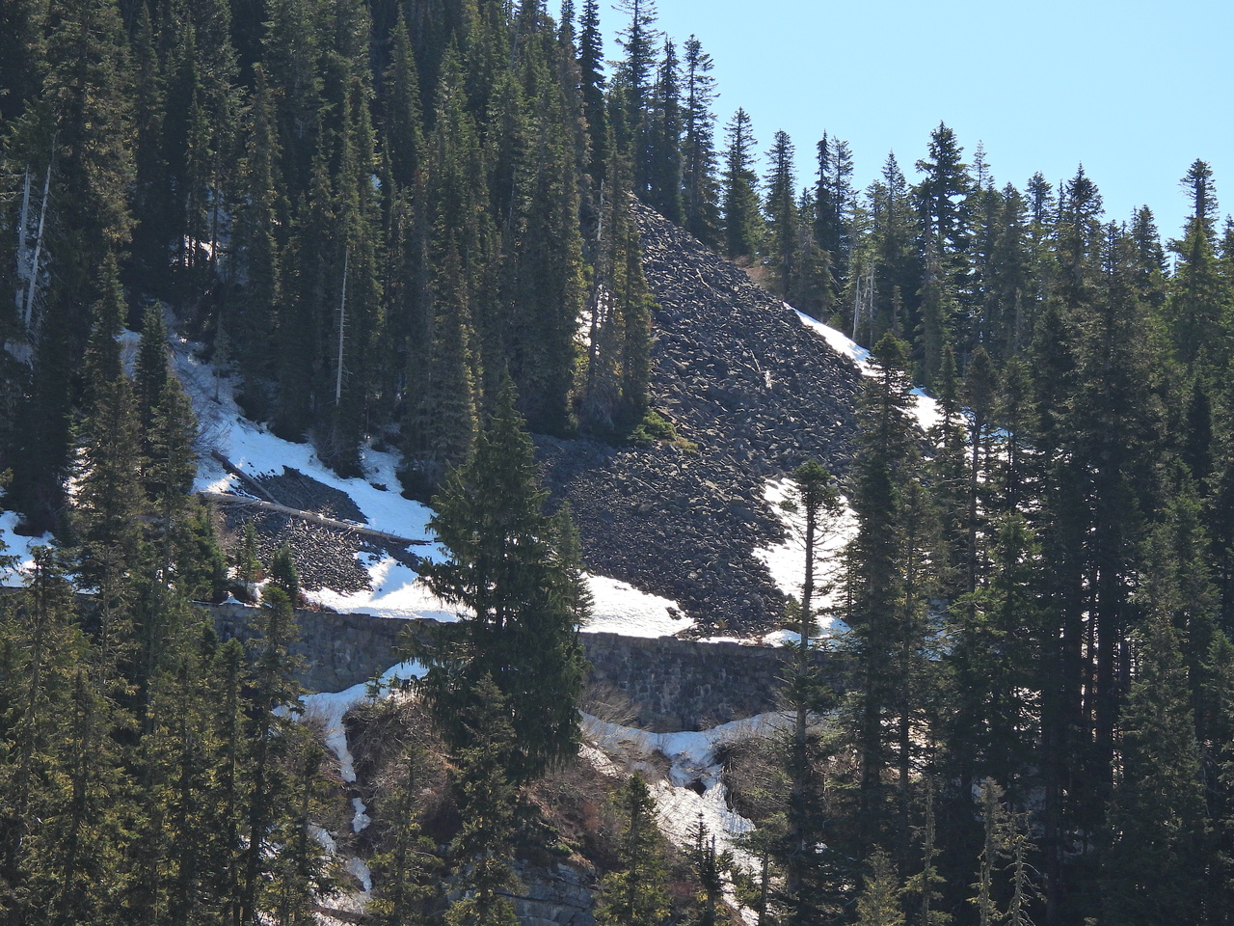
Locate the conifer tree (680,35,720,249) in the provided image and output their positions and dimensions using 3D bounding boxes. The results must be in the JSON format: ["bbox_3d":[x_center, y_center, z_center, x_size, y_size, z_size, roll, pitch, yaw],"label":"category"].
[{"bbox_3d":[5.360,-20.670,550.000,2.480,13.630,2.480,0,-3,0],"label":"conifer tree"}]

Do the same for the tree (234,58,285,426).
[{"bbox_3d":[-22.190,-13.770,530.000,3.340,21.860,3.340,0,-3,0],"label":"tree"}]

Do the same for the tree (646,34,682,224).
[{"bbox_3d":[3.010,-21.410,550.000,2.480,11.900,2.480,0,-3,0],"label":"tree"}]

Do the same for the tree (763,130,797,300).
[{"bbox_3d":[10.620,-16.110,553.000,2.240,10.840,2.240,0,-3,0],"label":"tree"}]

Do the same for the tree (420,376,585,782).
[{"bbox_3d":[-6.760,6.760,498.000,9.990,23.790,9.990,0,-3,0],"label":"tree"}]

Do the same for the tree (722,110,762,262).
[{"bbox_3d":[8.010,-18.040,553.000,2.490,9.720,2.490,0,-3,0],"label":"tree"}]

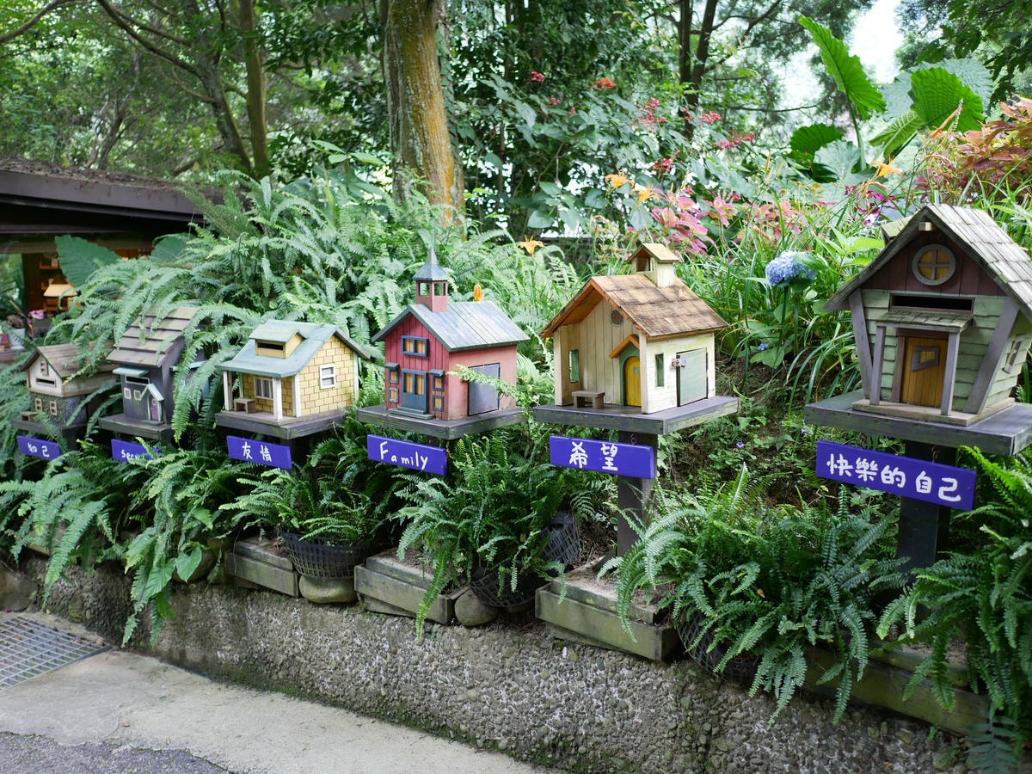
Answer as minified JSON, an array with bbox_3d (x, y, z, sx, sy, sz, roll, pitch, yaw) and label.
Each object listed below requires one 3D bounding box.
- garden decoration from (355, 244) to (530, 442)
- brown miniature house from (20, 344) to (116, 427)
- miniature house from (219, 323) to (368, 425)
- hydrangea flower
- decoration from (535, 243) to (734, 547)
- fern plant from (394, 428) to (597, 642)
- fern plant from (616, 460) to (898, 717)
[{"bbox_3d":[-0.247,-0.209,3.378,0.400,0.615,0.480,7,11,37],"label":"garden decoration"},{"bbox_3d":[-2.385,-0.034,4.919,0.400,0.425,0.440,6,11,34],"label":"brown miniature house"},{"bbox_3d":[-0.949,-0.057,3.872,0.475,0.436,0.500,6,11,35],"label":"miniature house"},{"bbox_3d":[0.968,-0.413,3.150,0.165,0.135,0.165,0,9,0],"label":"hydrangea flower"},{"bbox_3d":[0.392,0.050,2.932,0.475,1.025,0.500,7,11,36],"label":"decoration"},{"bbox_3d":[-0.070,0.461,2.950,0.600,0.560,0.520,6,11,35],"label":"fern plant"},{"bbox_3d":[0.656,0.543,2.450,0.700,0.550,0.550,6,11,35],"label":"fern plant"}]

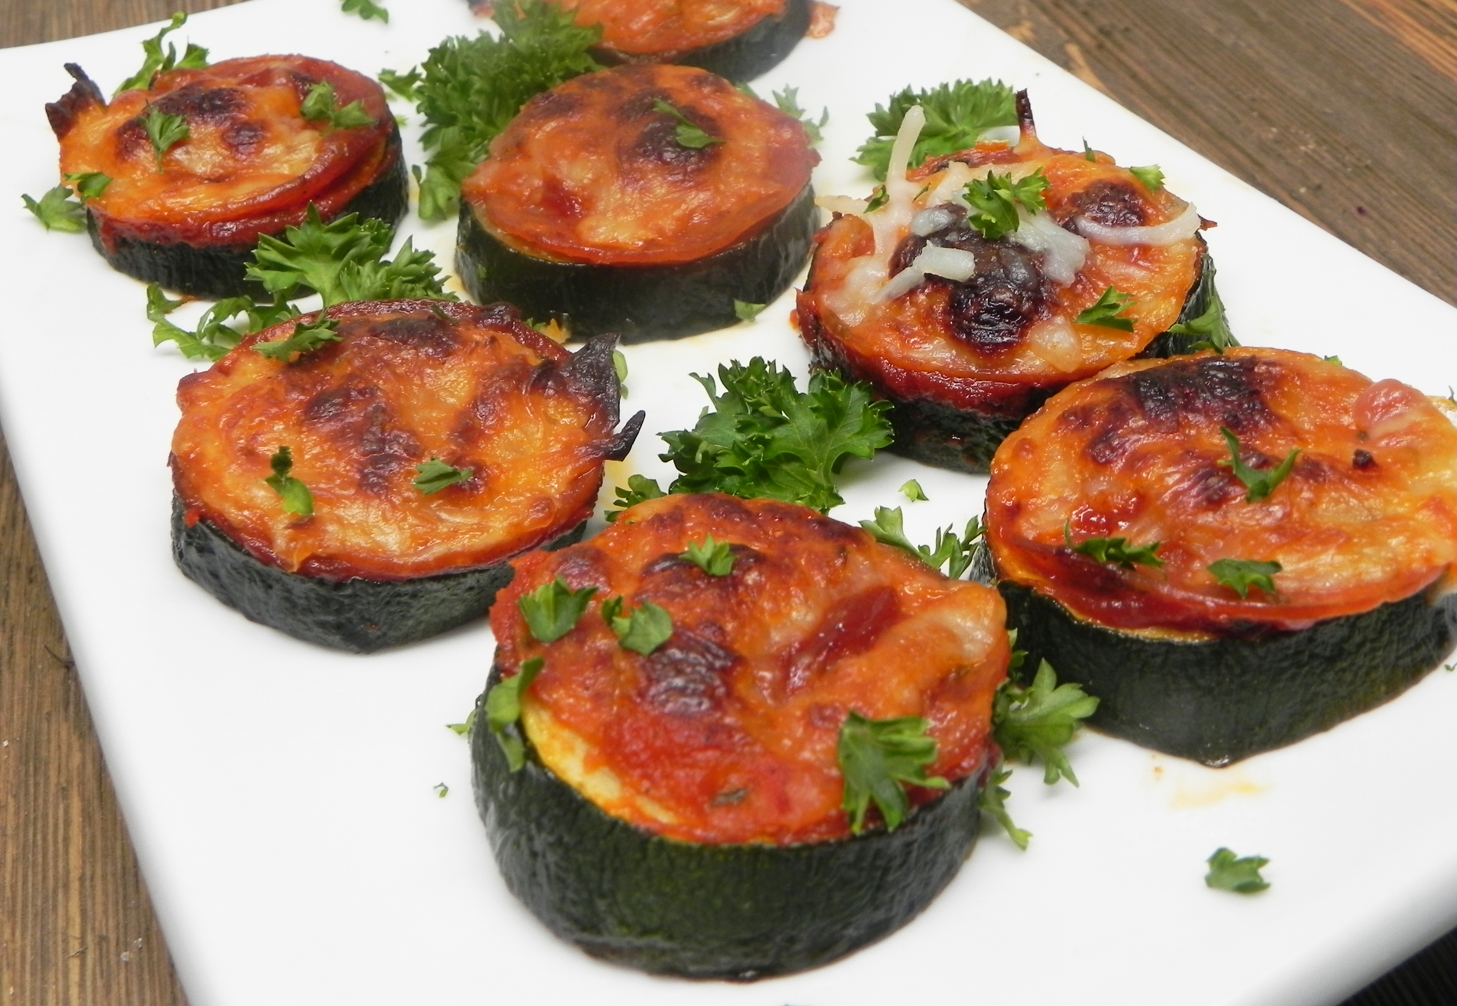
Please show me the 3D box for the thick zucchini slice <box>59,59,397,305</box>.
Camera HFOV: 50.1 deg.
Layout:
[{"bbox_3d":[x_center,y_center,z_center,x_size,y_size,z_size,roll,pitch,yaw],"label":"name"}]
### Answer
[{"bbox_3d":[-0.084,-0.057,0.268,0.056,0.015,0.057,0,41,0],"label":"thick zucchini slice"}]

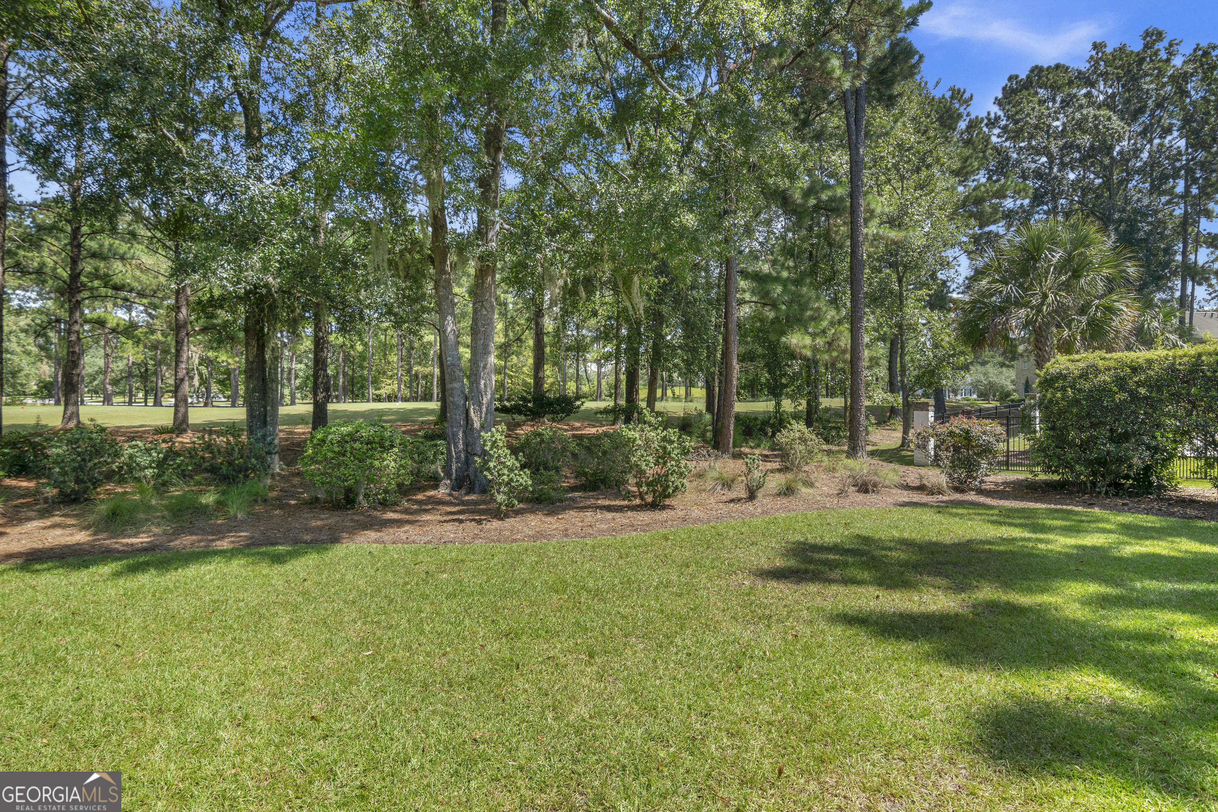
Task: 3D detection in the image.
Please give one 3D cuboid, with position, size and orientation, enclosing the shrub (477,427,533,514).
[{"bbox_3d":[-1.530,0.944,7.950,0.800,1.330,0.700,0,0,-11],"label":"shrub"}]

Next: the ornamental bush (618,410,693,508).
[{"bbox_3d":[0.745,0.844,8.650,1.200,1.540,1.100,0,0,5],"label":"ornamental bush"}]

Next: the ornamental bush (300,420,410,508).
[{"bbox_3d":[-3.748,0.865,8.000,1.520,1.280,1.380,0,0,0],"label":"ornamental bush"}]

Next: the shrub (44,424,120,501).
[{"bbox_3d":[-8.863,0.952,9.100,1.000,1.270,1.000,0,0,-44],"label":"shrub"}]

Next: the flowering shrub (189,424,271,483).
[{"bbox_3d":[-7.319,0.951,10.500,1.420,1.126,1.250,0,0,0],"label":"flowering shrub"}]

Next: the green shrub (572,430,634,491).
[{"bbox_3d":[-0.132,1.011,10.000,1.150,1.160,1.050,0,0,-1],"label":"green shrub"}]

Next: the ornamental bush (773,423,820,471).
[{"bbox_3d":[4.018,0.887,11.600,0.980,1.040,0.930,0,0,0],"label":"ornamental bush"}]

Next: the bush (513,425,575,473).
[{"bbox_3d":[-1.216,0.853,10.100,1.170,0.959,1.050,0,0,0],"label":"bush"}]

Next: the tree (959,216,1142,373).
[{"bbox_3d":[13.868,-2.300,17.000,4.500,7.100,4.500,0,0,39],"label":"tree"}]

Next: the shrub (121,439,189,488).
[{"bbox_3d":[-8.563,1.076,10.200,1.120,0.897,1.000,0,0,0],"label":"shrub"}]

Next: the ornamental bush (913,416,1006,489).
[{"bbox_3d":[6.301,0.844,9.700,1.480,1.279,1.380,0,0,0],"label":"ornamental bush"}]

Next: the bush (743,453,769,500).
[{"bbox_3d":[2.513,1.204,9.250,0.420,0.780,0.400,0,0,15],"label":"bush"}]

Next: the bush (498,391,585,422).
[{"bbox_3d":[-2.231,0.046,17.500,2.850,1.020,2.300,0,0,-7],"label":"bush"}]

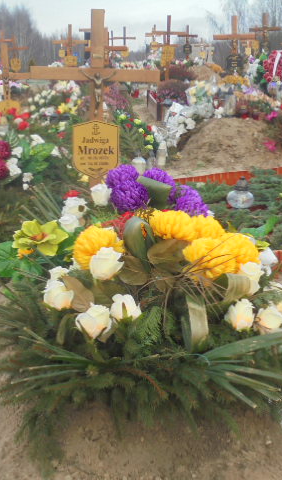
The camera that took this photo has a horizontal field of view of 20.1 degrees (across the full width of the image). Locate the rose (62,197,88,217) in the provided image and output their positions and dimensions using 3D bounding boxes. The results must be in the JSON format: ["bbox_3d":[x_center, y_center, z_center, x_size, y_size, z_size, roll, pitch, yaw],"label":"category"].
[{"bbox_3d":[-0.226,-0.114,2.700,0.083,0.070,0.083,0,14,0],"label":"rose"}]

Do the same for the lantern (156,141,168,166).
[{"bbox_3d":[0.227,-0.936,8.600,0.115,0.275,0.115,0,14,0],"label":"lantern"}]

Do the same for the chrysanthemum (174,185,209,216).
[{"bbox_3d":[0.181,-0.142,2.850,0.130,0.118,0.130,-1,14,0],"label":"chrysanthemum"}]

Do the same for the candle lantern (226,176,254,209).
[{"bbox_3d":[0.808,-0.388,6.500,0.225,0.265,0.225,-2,14,0],"label":"candle lantern"}]

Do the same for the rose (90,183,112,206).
[{"bbox_3d":[-0.138,-0.153,2.700,0.075,0.079,0.075,0,13,0],"label":"rose"}]

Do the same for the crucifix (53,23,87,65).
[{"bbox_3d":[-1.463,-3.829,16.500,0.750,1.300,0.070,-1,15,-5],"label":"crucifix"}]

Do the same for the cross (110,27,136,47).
[{"bbox_3d":[-0.528,-5.600,24.000,0.740,1.700,0.090,0,14,6],"label":"cross"}]

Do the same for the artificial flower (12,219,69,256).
[{"bbox_3d":[-0.316,-0.008,2.500,0.175,0.115,0.140,0,14,0],"label":"artificial flower"}]

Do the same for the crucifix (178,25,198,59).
[{"bbox_3d":[1.389,-5.720,23.500,0.600,1.300,0.070,-1,15,-5],"label":"crucifix"}]

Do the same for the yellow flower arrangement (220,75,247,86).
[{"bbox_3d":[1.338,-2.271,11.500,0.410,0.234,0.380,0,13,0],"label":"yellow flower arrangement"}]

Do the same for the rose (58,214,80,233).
[{"bbox_3d":[-0.260,-0.059,2.850,0.080,0.070,0.080,0,14,6],"label":"rose"}]

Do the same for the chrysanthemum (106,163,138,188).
[{"bbox_3d":[-0.065,-0.209,2.800,0.118,0.110,0.115,0,13,0],"label":"chrysanthemum"}]

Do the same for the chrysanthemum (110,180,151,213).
[{"bbox_3d":[-0.042,-0.159,2.900,0.145,0.120,0.140,-2,14,0],"label":"chrysanthemum"}]

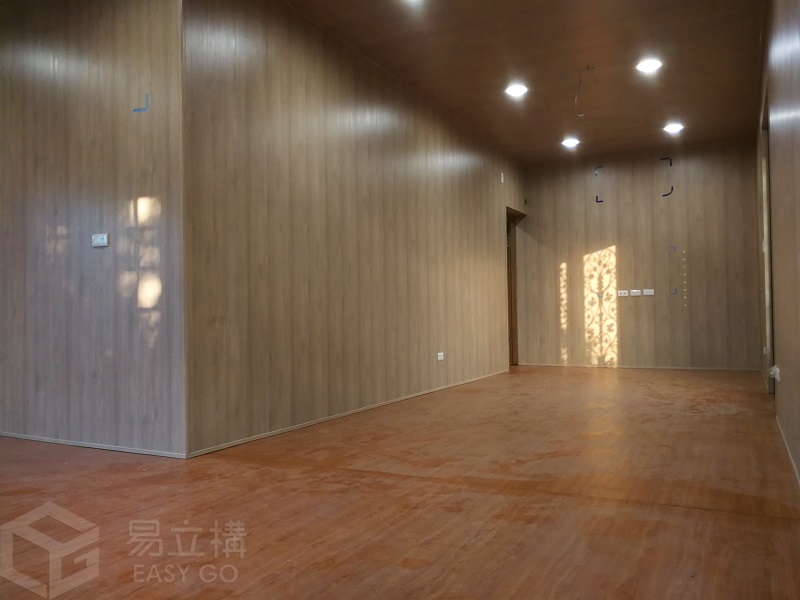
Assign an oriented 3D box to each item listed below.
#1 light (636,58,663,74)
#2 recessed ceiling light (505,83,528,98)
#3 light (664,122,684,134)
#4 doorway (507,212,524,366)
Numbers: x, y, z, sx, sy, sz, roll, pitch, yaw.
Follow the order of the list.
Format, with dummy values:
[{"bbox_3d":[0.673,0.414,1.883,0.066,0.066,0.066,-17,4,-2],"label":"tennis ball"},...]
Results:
[{"bbox_3d":[2.037,-1.907,5.095,0.190,0.050,0.190,-2,-1,28],"label":"light"},{"bbox_3d":[1.053,-1.881,5.615,0.190,0.050,0.190,-2,-1,28],"label":"recessed ceiling light"},{"bbox_3d":[3.014,-1.881,6.864,0.190,0.050,0.190,-2,-1,28],"label":"light"},{"bbox_3d":[1.468,-0.129,8.099,0.150,2.020,0.864,-2,-1,28],"label":"doorway"}]

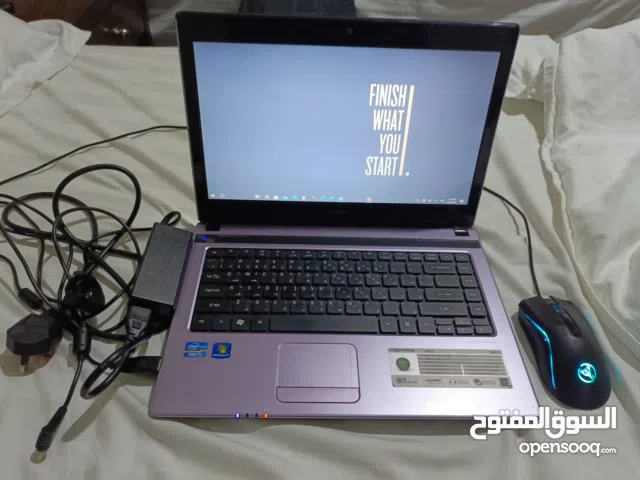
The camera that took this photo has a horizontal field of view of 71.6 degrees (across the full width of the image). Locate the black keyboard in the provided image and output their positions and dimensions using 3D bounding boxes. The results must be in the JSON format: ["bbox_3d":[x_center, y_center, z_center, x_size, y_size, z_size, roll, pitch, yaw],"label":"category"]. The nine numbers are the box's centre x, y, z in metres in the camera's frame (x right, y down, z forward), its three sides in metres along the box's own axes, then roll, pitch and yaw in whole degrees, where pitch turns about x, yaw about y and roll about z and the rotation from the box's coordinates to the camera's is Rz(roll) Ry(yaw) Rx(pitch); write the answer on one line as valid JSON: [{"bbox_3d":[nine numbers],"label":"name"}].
[{"bbox_3d":[0.024,0.053,0.479,0.302,0.006,0.110,1,46,-2],"label":"black keyboard"}]

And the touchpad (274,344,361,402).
[{"bbox_3d":[-0.002,0.123,0.411,0.075,0.003,0.059,1,46,-2],"label":"touchpad"}]

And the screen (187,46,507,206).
[{"bbox_3d":[0.026,-0.120,0.491,0.309,0.174,0.006,1,31,-2],"label":"screen"}]

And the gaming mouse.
[{"bbox_3d":[0.248,0.104,0.445,0.064,0.038,0.124,3,46,0],"label":"gaming mouse"}]

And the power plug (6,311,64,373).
[{"bbox_3d":[-0.282,0.105,0.440,0.042,0.040,0.050,13,12,-12],"label":"power plug"}]

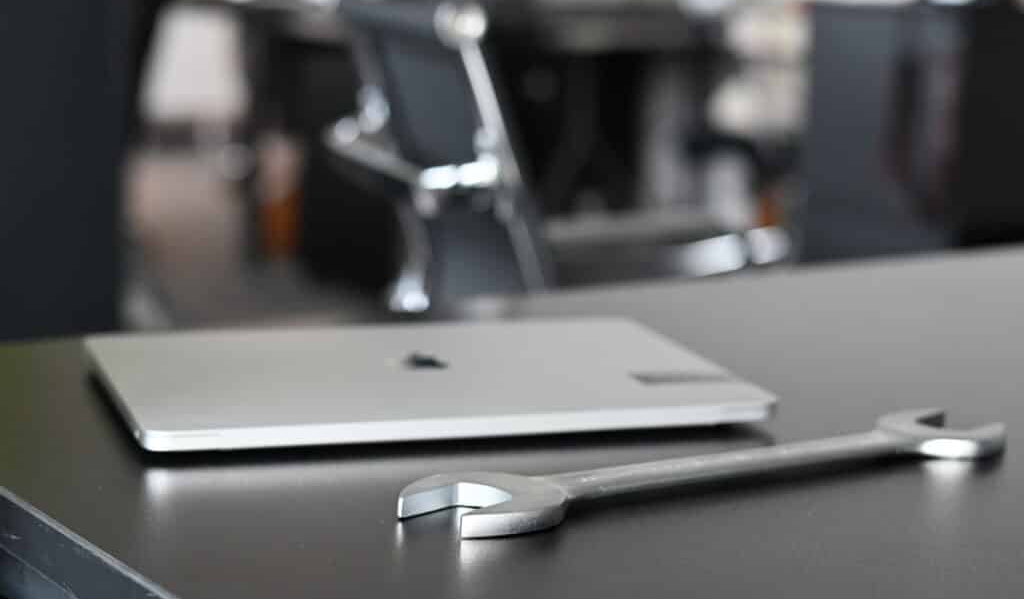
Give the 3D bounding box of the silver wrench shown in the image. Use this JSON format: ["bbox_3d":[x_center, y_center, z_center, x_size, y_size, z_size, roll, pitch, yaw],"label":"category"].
[{"bbox_3d":[0.094,0.074,0.926,0.316,0.010,0.070,-4,12,-31],"label":"silver wrench"}]

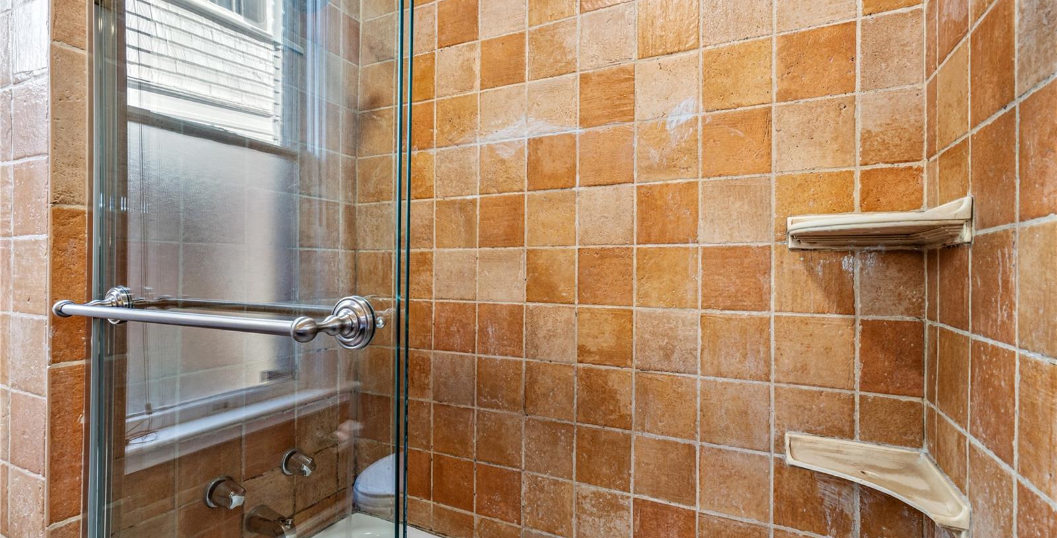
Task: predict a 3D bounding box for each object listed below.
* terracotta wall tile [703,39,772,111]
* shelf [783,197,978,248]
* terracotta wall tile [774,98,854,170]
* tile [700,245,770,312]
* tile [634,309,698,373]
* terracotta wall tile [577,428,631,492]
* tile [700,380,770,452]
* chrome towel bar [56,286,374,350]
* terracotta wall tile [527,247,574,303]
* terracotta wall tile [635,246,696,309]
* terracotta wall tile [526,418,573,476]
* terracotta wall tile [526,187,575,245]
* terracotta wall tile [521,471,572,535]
[{"bbox_3d":[0.477,-0.442,1.081,0.146,0.143,0.012,0,-1,26],"label":"terracotta wall tile"},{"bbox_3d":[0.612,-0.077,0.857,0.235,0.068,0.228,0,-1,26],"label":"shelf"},{"bbox_3d":[0.614,-0.287,1.012,0.148,0.145,0.012,0,-1,26],"label":"terracotta wall tile"},{"bbox_3d":[0.471,0.022,1.069,0.146,0.147,0.010,0,0,26],"label":"tile"},{"bbox_3d":[0.330,0.171,1.127,0.147,0.144,0.012,0,-1,26],"label":"tile"},{"bbox_3d":[0.192,0.480,1.193,0.144,0.147,0.011,0,0,26],"label":"terracotta wall tile"},{"bbox_3d":[0.467,0.330,1.063,0.144,0.145,0.012,0,0,26],"label":"tile"},{"bbox_3d":[-0.512,0.069,0.708,0.679,0.071,0.113,0,0,26],"label":"chrome towel bar"},{"bbox_3d":[0.061,0.019,1.263,0.144,0.146,0.011,0,0,26],"label":"terracotta wall tile"},{"bbox_3d":[0.332,0.020,1.129,0.145,0.146,0.011,0,0,26],"label":"terracotta wall tile"},{"bbox_3d":[0.056,0.481,1.277,0.143,0.142,0.012,0,-1,26],"label":"terracotta wall tile"},{"bbox_3d":[0.062,-0.134,1.264,0.144,0.145,0.011,0,0,26],"label":"terracotta wall tile"},{"bbox_3d":[0.056,0.636,1.268,0.145,0.147,0.010,0,0,26],"label":"terracotta wall tile"}]

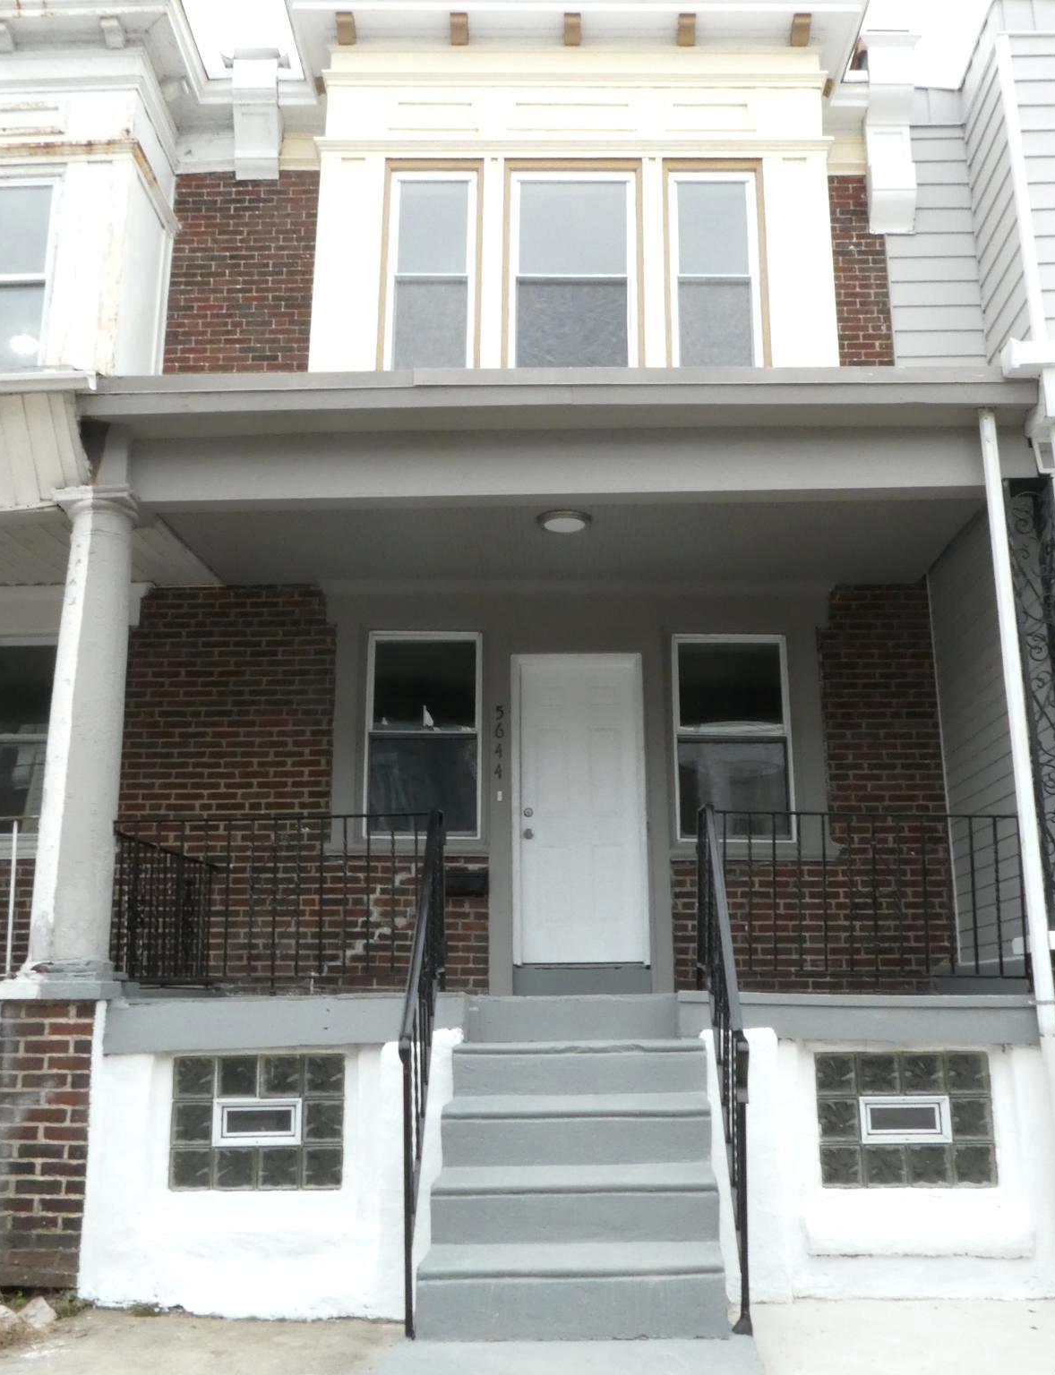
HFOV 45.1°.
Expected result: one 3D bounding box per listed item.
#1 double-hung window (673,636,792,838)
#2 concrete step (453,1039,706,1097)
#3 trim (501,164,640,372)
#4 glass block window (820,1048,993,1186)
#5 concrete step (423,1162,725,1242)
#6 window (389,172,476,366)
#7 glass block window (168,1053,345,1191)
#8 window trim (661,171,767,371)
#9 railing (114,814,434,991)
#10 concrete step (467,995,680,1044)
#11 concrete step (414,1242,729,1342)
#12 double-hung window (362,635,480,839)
[{"bbox_3d":[1.379,0.335,8.526,0.772,1.414,0.100,0,-14,0],"label":"double-hung window"},{"bbox_3d":[0.215,1.608,5.379,1.046,0.209,0.290,0,-14,0],"label":"concrete step"},{"bbox_3d":[0.303,-2.690,8.276,0.914,1.660,0.120,0,-14,0],"label":"trim"},{"bbox_3d":[1.656,1.899,5.603,0.759,0.569,0.090,0,-14,0],"label":"glass block window"},{"bbox_3d":[0.175,1.941,4.763,1.052,0.223,0.290,0,-14,0],"label":"concrete step"},{"bbox_3d":[-0.616,-2.711,8.209,0.650,1.591,0.120,-1,-14,-1],"label":"window"},{"bbox_3d":[-1.213,1.962,5.757,0.785,0.585,0.100,-1,-13,0],"label":"glass block window"},{"bbox_3d":[1.234,-2.728,8.247,0.656,1.588,0.120,-1,-14,-1],"label":"window trim"},{"bbox_3d":[-1.220,1.024,6.060,1.541,0.817,0.050,-1,-14,-1],"label":"railing"},{"bbox_3d":[0.203,1.492,5.781,0.945,0.200,0.280,-1,-13,0],"label":"concrete step"},{"bbox_3d":[0.149,2.101,4.426,1.037,0.252,0.290,0,-14,0],"label":"concrete step"},{"bbox_3d":[-0.699,0.319,8.643,0.780,1.420,0.100,-1,-13,0],"label":"double-hung window"}]

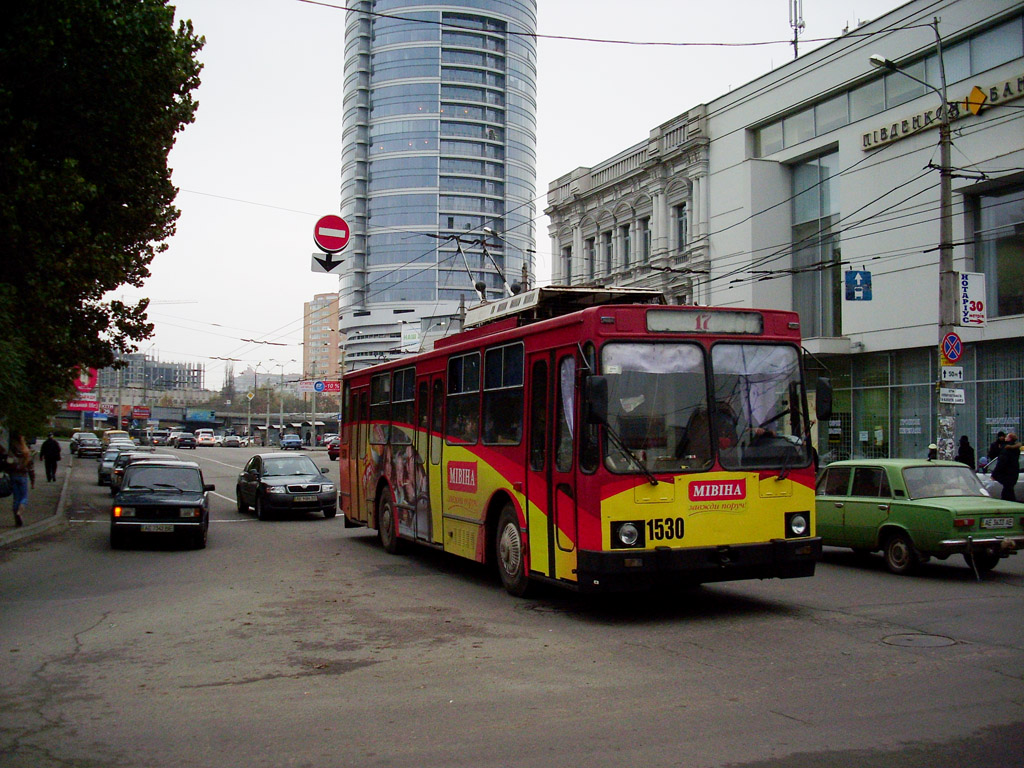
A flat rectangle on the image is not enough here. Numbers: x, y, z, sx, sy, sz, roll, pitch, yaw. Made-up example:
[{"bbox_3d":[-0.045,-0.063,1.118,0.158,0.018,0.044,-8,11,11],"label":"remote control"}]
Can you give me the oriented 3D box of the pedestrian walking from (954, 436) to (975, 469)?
[{"bbox_3d":[10.893,2.102,27.000,0.450,1.720,0.520,-1,-3,28],"label":"pedestrian walking"}]

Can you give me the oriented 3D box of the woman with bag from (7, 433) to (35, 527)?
[{"bbox_3d":[-9.005,1.752,20.640,0.550,1.720,0.500,1,-3,-20],"label":"woman with bag"}]

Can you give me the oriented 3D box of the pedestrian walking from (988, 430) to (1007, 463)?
[{"bbox_3d":[11.359,1.965,26.300,0.520,1.750,0.380,2,-3,-27],"label":"pedestrian walking"}]

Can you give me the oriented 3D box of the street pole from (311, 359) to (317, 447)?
[{"bbox_3d":[-20.806,2.015,118.000,0.360,9.100,0.360,1,-3,-21],"label":"street pole"}]

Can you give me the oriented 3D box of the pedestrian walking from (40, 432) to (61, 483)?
[{"bbox_3d":[-16.433,2.615,40.000,0.620,1.750,0.400,1,-3,-21],"label":"pedestrian walking"}]

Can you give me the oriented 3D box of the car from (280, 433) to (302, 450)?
[{"bbox_3d":[-21.074,5.568,107.000,1.610,1.440,4.070,1,-3,-21],"label":"car"}]

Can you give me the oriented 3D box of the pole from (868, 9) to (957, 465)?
[{"bbox_3d":[7.996,-2.335,22.306,1.900,10.087,0.400,1,-3,-21],"label":"pole"}]

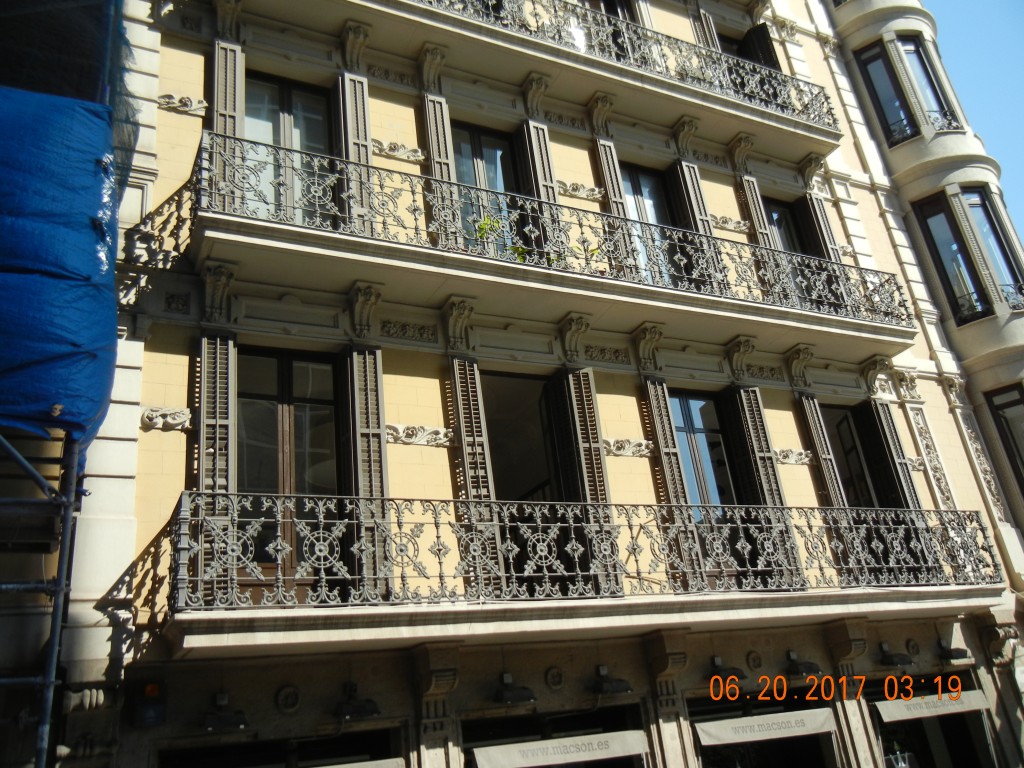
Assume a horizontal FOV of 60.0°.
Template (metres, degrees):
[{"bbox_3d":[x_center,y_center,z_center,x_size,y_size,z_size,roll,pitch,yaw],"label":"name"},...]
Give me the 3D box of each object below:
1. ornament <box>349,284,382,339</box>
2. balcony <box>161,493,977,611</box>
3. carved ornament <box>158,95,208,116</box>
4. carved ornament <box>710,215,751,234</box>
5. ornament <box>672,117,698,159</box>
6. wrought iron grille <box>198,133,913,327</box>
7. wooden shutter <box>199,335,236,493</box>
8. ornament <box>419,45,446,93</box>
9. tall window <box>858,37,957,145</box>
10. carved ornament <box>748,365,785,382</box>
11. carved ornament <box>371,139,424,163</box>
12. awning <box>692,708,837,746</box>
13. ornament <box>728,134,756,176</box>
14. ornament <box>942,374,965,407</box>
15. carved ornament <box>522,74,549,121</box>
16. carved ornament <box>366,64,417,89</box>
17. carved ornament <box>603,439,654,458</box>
[{"bbox_3d":[-1.637,-0.803,10.071,0.316,0.585,0.300,6,-27,-27],"label":"ornament"},{"bbox_3d":[1.838,2.000,10.285,10.900,1.030,0.760,5,-28,-28],"label":"balcony"},{"bbox_3d":[-3.885,-3.297,10.516,0.573,0.230,0.100,5,-27,-27],"label":"carved ornament"},{"bbox_3d":[3.495,-2.520,14.033,0.824,0.246,0.092,6,-27,-27],"label":"carved ornament"},{"bbox_3d":[2.869,-3.940,14.292,0.323,0.593,0.300,6,-27,-27],"label":"ornament"},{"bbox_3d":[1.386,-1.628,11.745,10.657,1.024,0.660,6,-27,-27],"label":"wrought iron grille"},{"bbox_3d":[-2.844,0.793,8.562,0.315,2.940,0.100,5,-27,-27],"label":"wooden shutter"},{"bbox_3d":[-1.053,-4.280,12.113,0.320,0.500,0.360,5,-27,-27],"label":"ornament"},{"bbox_3d":[7.807,-5.788,17.495,1.390,2.600,0.360,-11,-24,7],"label":"tall window"},{"bbox_3d":[3.666,-0.163,12.836,0.710,0.230,0.080,5,-27,-27],"label":"carved ornament"},{"bbox_3d":[-1.481,-3.005,11.442,0.790,0.230,0.110,5,-27,-27],"label":"carved ornament"},{"bbox_3d":[3.086,4.066,10.534,2.118,0.258,0.123,6,-27,-27],"label":"awning"},{"bbox_3d":[3.915,-3.837,14.834,0.331,0.593,0.300,6,-27,-27],"label":"ornament"},{"bbox_3d":[7.565,0.116,15.067,0.370,0.530,0.180,5,-27,-27],"label":"ornament"},{"bbox_3d":[0.407,-4.185,13.018,0.316,0.601,0.300,6,-27,-27],"label":"carved ornament"},{"bbox_3d":[-1.663,-4.262,12.295,0.700,0.215,0.070,5,-27,-27],"label":"carved ornament"},{"bbox_3d":[1.454,0.799,11.073,0.830,0.250,0.110,5,-27,-27],"label":"carved ornament"}]

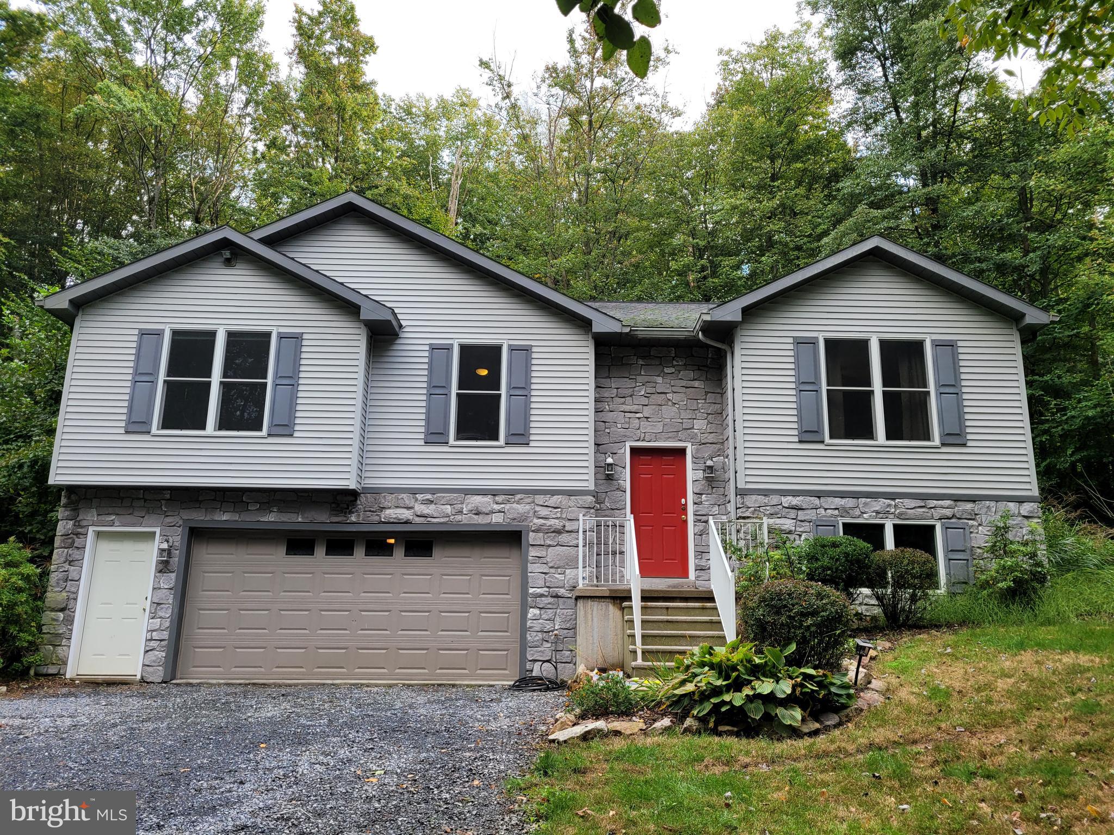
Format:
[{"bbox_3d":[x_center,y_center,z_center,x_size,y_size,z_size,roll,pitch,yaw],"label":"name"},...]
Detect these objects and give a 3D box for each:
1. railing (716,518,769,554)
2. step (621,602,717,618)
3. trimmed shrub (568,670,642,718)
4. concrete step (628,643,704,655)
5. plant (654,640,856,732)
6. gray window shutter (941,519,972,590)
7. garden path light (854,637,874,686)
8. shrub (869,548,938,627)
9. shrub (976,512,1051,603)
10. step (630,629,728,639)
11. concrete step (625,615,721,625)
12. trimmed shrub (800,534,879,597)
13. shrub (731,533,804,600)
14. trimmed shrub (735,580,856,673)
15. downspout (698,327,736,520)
[{"bbox_3d":[2.624,1.913,11.874,0.775,0.983,0.060,1,-14,-1],"label":"railing"},{"bbox_3d":[1.578,2.665,11.530,1.375,0.180,0.290,1,-14,-1],"label":"step"},{"bbox_3d":[0.495,2.814,8.493,0.730,0.450,0.650,1,-13,-1],"label":"trimmed shrub"},{"bbox_3d":[1.555,2.912,10.344,1.330,0.170,0.310,1,-13,-1],"label":"concrete step"},{"bbox_3d":[1.717,2.321,7.353,1.620,0.620,1.200,1,-13,-1],"label":"plant"},{"bbox_3d":[5.703,1.965,11.919,0.375,0.980,0.045,1,-13,-1],"label":"gray window shutter"},{"bbox_3d":[2.771,2.209,7.558,0.140,0.410,0.140,13,-9,2],"label":"garden path light"},{"bbox_3d":[4.465,2.199,10.786,0.820,0.960,0.800,1,-13,-1],"label":"shrub"},{"bbox_3d":[6.180,1.896,11.360,0.920,1.200,0.820,1,-13,-1],"label":"shrub"},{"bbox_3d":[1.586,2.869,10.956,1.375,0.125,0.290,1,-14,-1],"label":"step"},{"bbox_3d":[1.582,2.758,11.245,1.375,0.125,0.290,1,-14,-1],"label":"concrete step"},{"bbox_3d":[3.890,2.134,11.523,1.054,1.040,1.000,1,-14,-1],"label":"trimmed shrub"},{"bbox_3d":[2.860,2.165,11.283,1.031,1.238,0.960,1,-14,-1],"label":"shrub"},{"bbox_3d":[2.882,2.506,10.069,1.403,1.108,1.320,1,-14,-1],"label":"trimmed shrub"},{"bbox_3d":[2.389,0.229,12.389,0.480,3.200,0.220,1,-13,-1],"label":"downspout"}]

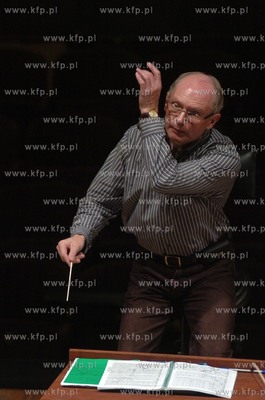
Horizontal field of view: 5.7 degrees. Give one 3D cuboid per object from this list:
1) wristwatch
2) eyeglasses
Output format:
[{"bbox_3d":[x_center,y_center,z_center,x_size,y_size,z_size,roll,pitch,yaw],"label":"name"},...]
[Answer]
[{"bbox_3d":[0.058,-0.283,8.750,0.062,0.034,0.052,5,-14,-26],"label":"wristwatch"},{"bbox_3d":[0.192,-0.294,8.800,0.142,0.042,0.140,23,19,14],"label":"eyeglasses"}]

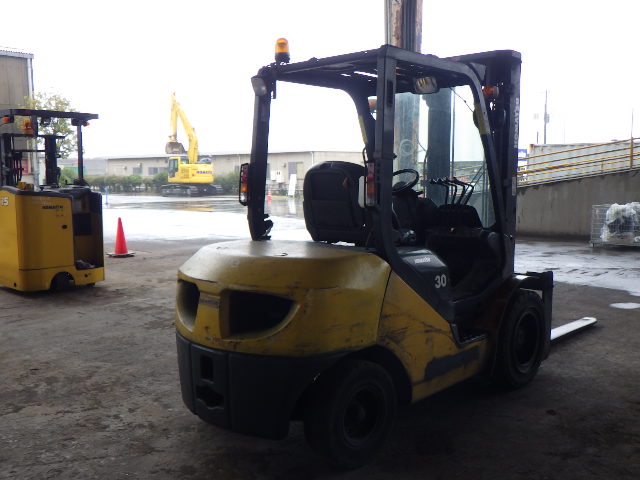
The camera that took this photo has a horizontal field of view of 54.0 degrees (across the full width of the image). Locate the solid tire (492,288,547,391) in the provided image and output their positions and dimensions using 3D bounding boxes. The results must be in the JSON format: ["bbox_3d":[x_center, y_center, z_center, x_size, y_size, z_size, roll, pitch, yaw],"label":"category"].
[{"bbox_3d":[1.368,0.691,4.488,0.220,0.685,0.685,5,8,43],"label":"solid tire"}]

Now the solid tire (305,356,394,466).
[{"bbox_3d":[0.165,0.880,3.275,0.180,0.555,0.555,5,8,43],"label":"solid tire"}]

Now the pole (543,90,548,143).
[{"bbox_3d":[24.662,-10.939,69.261,0.350,10.860,0.350,0,6,0],"label":"pole"}]

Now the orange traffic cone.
[{"bbox_3d":[-3.805,-0.071,12.002,0.370,0.700,0.370,3,6,28],"label":"orange traffic cone"}]

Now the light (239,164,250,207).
[{"bbox_3d":[-0.463,-0.349,3.924,0.080,0.250,0.055,5,8,43],"label":"light"}]

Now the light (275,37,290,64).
[{"bbox_3d":[-0.234,-1.182,3.930,0.100,0.165,0.100,0,6,0],"label":"light"}]

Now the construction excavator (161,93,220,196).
[{"bbox_3d":[-9.944,-7.201,47.330,5.100,7.900,2.900,5,8,44],"label":"construction excavator"}]

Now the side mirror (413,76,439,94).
[{"bbox_3d":[0.687,-1.007,4.097,0.190,0.125,0.060,3,7,31],"label":"side mirror"}]

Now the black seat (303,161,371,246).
[{"bbox_3d":[0.256,-0.239,3.963,0.510,0.520,0.570,5,8,43],"label":"black seat"}]

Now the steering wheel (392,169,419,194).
[{"bbox_3d":[0.523,-0.383,4.232,0.310,0.060,0.310,5,40,43],"label":"steering wheel"}]

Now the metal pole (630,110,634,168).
[{"bbox_3d":[7.180,-2.321,14.442,0.080,1.400,0.080,0,6,0],"label":"metal pole"}]

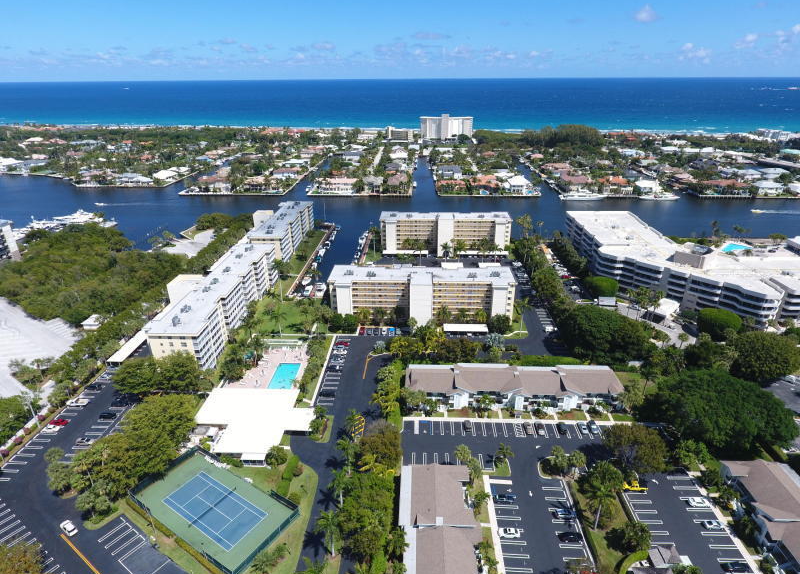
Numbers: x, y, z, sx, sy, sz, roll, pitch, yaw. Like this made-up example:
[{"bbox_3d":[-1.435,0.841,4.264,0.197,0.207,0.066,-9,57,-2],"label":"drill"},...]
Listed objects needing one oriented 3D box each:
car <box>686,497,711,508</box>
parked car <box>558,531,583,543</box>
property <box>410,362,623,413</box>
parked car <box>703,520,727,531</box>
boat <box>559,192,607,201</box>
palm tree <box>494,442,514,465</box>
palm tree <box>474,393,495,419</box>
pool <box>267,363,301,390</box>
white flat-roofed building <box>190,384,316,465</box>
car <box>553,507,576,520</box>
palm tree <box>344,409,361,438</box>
[{"bbox_3d":[69.890,50.199,107.720,4.750,1.440,1.830,1,24,2],"label":"car"},{"bbox_3d":[37.430,54.612,100.865,4.800,1.470,1.850,0,24,0],"label":"parked car"},{"bbox_3d":[35.371,30.558,146.066,66.400,7.800,16.200,1,24,2],"label":"property"},{"bbox_3d":[70.399,52.945,103.328,4.550,1.450,1.820,0,24,1],"label":"parked car"},{"bbox_3d":[151.872,-76.440,382.944,38.000,8.500,7.800,0,24,1],"label":"boat"},{"bbox_3d":[27.145,43.481,119.130,4.500,6.100,4.500,1,24,2],"label":"palm tree"},{"bbox_3d":[24.797,35.035,136.706,4.800,7.000,4.800,1,24,2],"label":"palm tree"},{"bbox_3d":[-38.848,30.802,155.787,7.600,1.500,16.000,1,24,2],"label":"pool"},{"bbox_3d":[-41.145,38.733,131.595,34.000,3.900,27.600,1,24,2],"label":"white flat-roofed building"},{"bbox_3d":[37.945,51.499,105.068,4.500,1.650,1.850,1,24,2],"label":"car"},{"bbox_3d":[-12.432,38.594,127.025,4.900,9.300,4.900,0,24,0],"label":"palm tree"}]

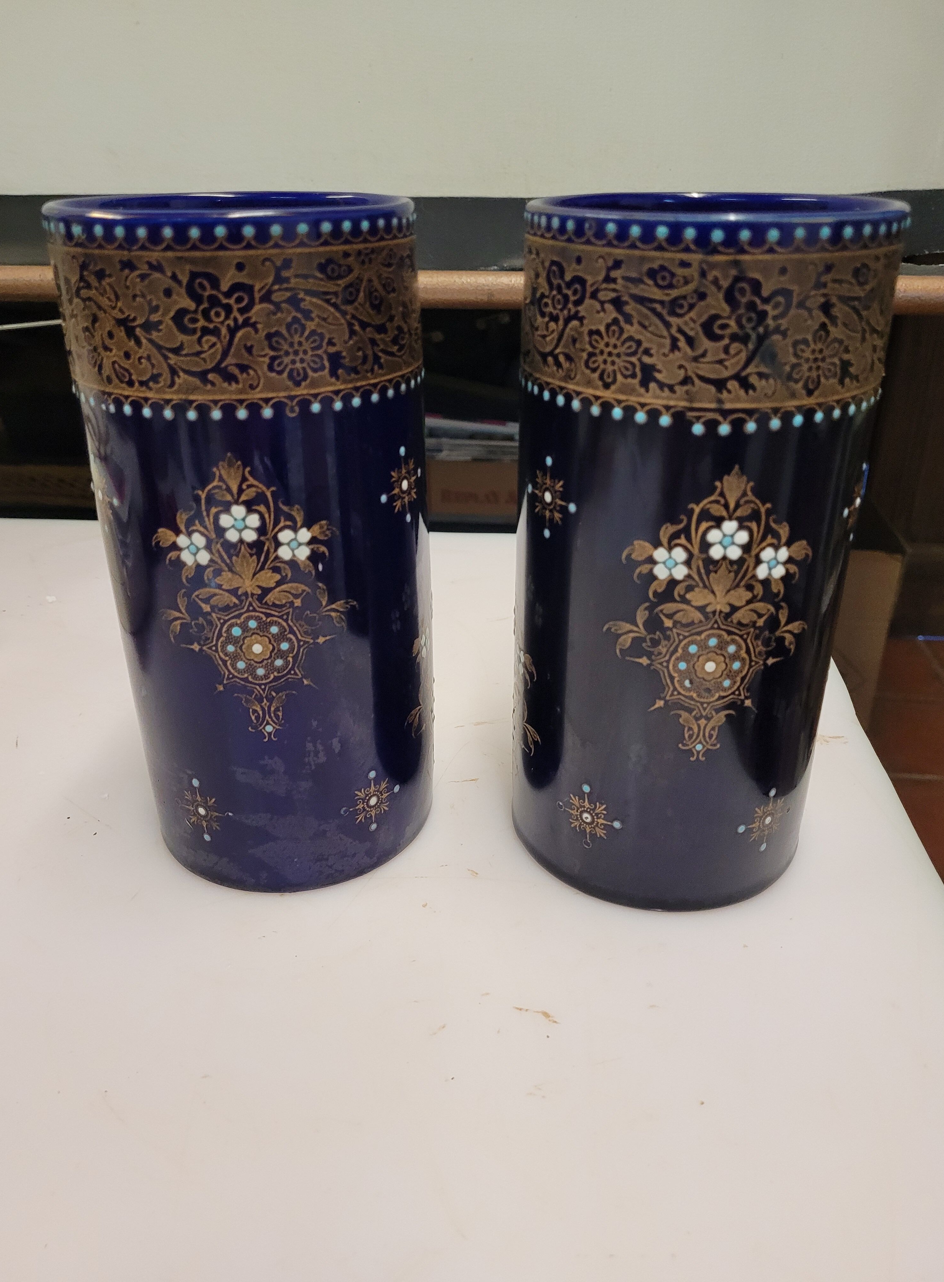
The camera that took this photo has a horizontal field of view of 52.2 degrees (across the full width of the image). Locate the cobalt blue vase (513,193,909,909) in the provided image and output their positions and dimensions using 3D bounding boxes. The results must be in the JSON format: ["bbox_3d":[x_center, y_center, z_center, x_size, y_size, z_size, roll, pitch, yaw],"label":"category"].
[{"bbox_3d":[0.094,-0.039,0.441,0.147,0.295,0.147,0,27,0],"label":"cobalt blue vase"}]

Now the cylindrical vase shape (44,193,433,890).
[{"bbox_3d":[-0.094,-0.045,0.454,0.147,0.295,0.147,0,27,0],"label":"cylindrical vase shape"}]

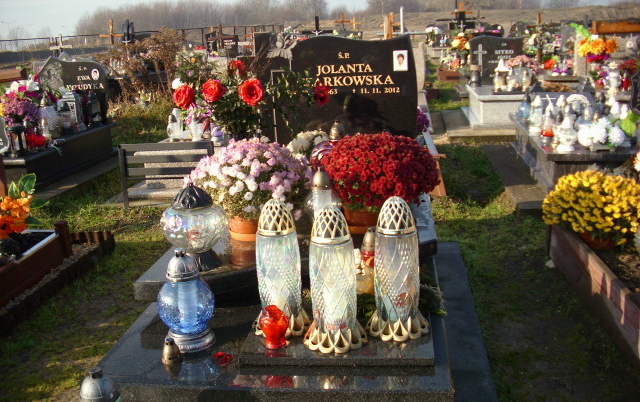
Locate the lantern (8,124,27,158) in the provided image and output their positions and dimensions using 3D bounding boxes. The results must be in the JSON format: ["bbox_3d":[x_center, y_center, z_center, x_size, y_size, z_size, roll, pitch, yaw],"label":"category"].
[{"bbox_3d":[-2.537,-0.505,5.696,0.155,0.248,0.155,0,15,7],"label":"lantern"}]

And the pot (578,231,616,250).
[{"bbox_3d":[1.427,0.148,3.455,0.200,0.150,0.200,0,15,7],"label":"pot"}]

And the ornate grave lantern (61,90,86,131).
[{"bbox_3d":[-2.694,-0.992,7.431,0.190,0.410,0.190,-2,14,4],"label":"ornate grave lantern"}]

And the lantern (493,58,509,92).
[{"bbox_3d":[2.452,-1.707,9.259,0.215,0.447,0.215,-1,14,8],"label":"lantern"}]

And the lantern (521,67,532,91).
[{"bbox_3d":[2.493,-1.466,8.258,0.150,0.286,0.150,-1,14,7],"label":"lantern"}]

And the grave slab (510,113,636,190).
[{"bbox_3d":[2.573,-0.561,6.690,1.160,0.307,2.623,-1,14,8],"label":"grave slab"}]

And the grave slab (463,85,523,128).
[{"bbox_3d":[2.646,-1.430,9.953,0.980,0.385,2.100,-1,14,8],"label":"grave slab"}]

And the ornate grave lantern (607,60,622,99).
[{"bbox_3d":[3.288,-1.354,7.641,0.152,0.399,0.152,0,15,7],"label":"ornate grave lantern"}]

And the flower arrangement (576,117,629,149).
[{"bbox_3d":[2.103,-0.497,5.095,0.356,0.218,0.270,0,15,7],"label":"flower arrangement"}]

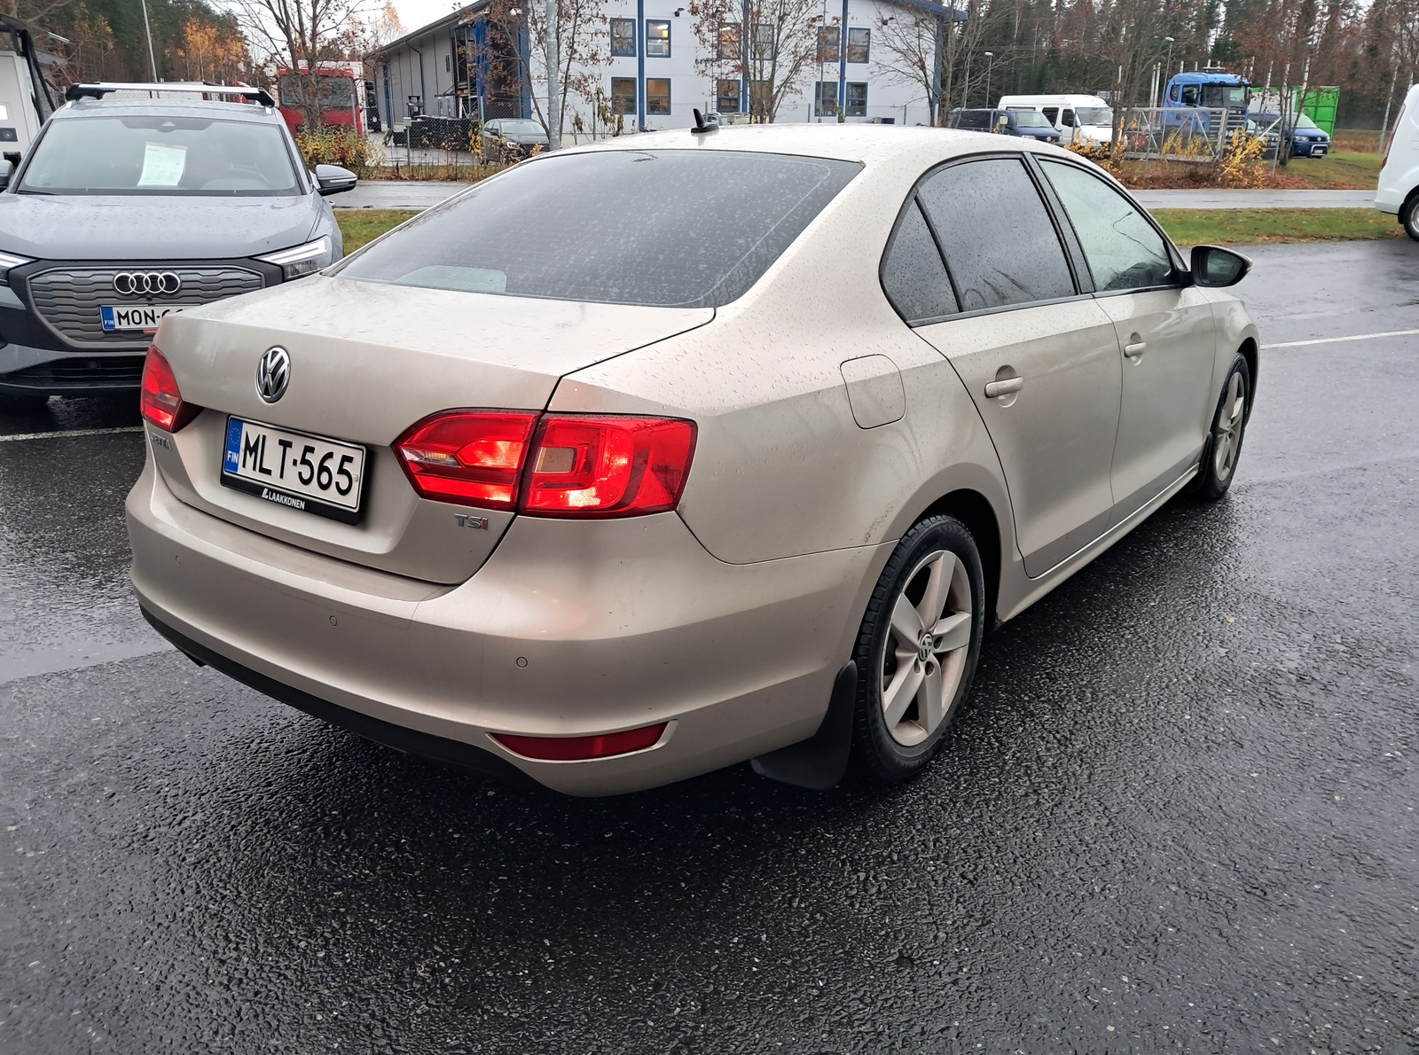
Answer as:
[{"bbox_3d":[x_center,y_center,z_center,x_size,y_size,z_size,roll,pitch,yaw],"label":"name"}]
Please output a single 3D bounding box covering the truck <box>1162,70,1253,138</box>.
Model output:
[{"bbox_3d":[21.065,-18.745,50.645,2.550,3.450,6.000,-7,21,-19],"label":"truck"}]

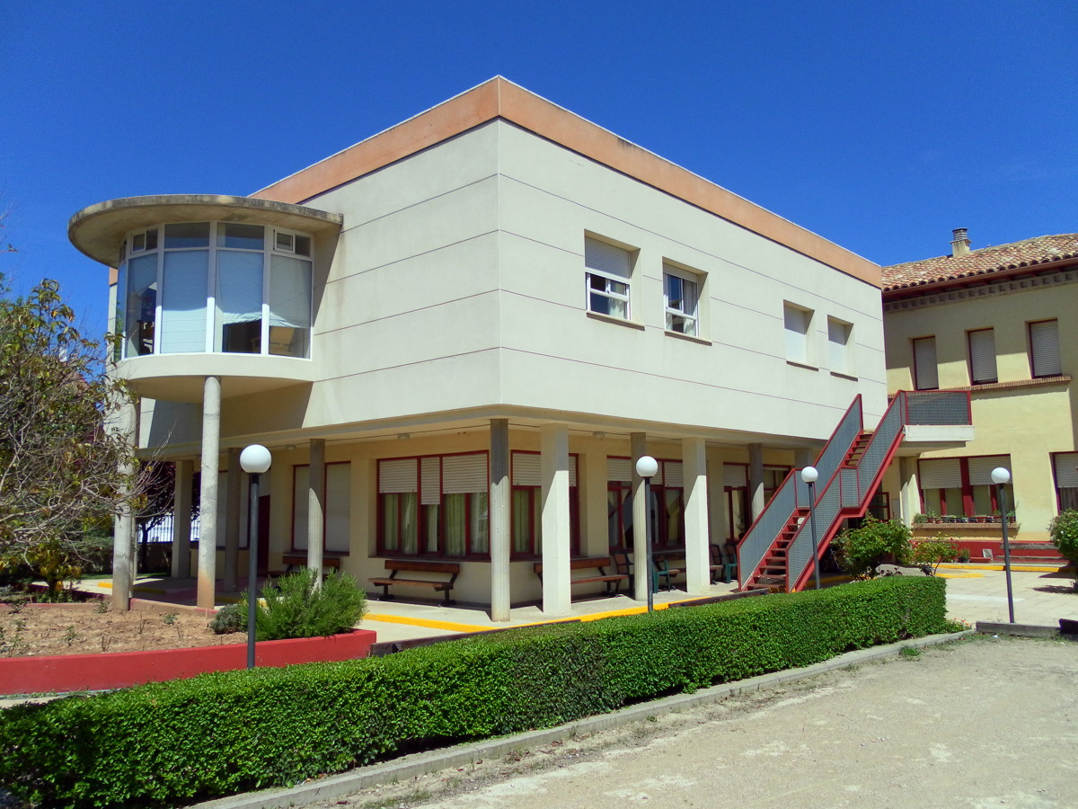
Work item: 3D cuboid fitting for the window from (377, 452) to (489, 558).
[{"bbox_3d":[-2.222,2.053,17.671,3.392,2.046,0.127,-7,-9,42],"label":"window"}]

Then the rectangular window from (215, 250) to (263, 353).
[{"bbox_3d":[-5.621,-1.921,16.357,0.856,1.958,0.074,1,-7,-14],"label":"rectangular window"}]

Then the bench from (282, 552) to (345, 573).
[{"bbox_3d":[-5.144,3.711,18.989,2.180,0.770,0.560,-7,-9,42],"label":"bench"}]

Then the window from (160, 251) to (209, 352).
[{"bbox_3d":[-6.691,-1.930,16.542,0.930,1.990,0.120,-2,-7,8],"label":"window"}]

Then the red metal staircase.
[{"bbox_3d":[7.384,1.734,19.682,2.364,4.558,7.717,-7,-9,42],"label":"red metal staircase"}]

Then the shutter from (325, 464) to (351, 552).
[{"bbox_3d":[-4.260,2.204,18.573,1.027,1.833,0.080,-7,-9,42],"label":"shutter"}]

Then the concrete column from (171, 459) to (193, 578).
[{"bbox_3d":[-9.817,3.153,24.000,0.350,3.220,0.350,-7,-9,42],"label":"concrete column"}]

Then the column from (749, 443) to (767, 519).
[{"bbox_3d":[5.033,2.477,19.975,0.288,3.191,0.288,-7,-9,42],"label":"column"}]

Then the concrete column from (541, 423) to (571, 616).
[{"bbox_3d":[0.278,1.869,14.408,0.325,3.081,0.325,-7,-9,42],"label":"concrete column"}]

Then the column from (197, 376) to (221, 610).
[{"bbox_3d":[-6.017,1.597,15.965,0.313,4.261,0.313,-7,-9,42],"label":"column"}]

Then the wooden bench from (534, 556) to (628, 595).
[{"bbox_3d":[0.840,3.320,16.486,0.615,0.731,2.258,-7,-9,42],"label":"wooden bench"}]

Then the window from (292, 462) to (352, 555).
[{"bbox_3d":[-4.989,2.384,20.013,2.480,2.060,0.140,-7,-9,42],"label":"window"}]

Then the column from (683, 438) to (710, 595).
[{"bbox_3d":[3.238,2.261,17.949,0.326,3.191,0.345,-7,-9,42],"label":"column"}]

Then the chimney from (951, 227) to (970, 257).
[{"bbox_3d":[14.667,-5.617,30.288,0.572,1.039,0.572,-7,-9,42],"label":"chimney"}]

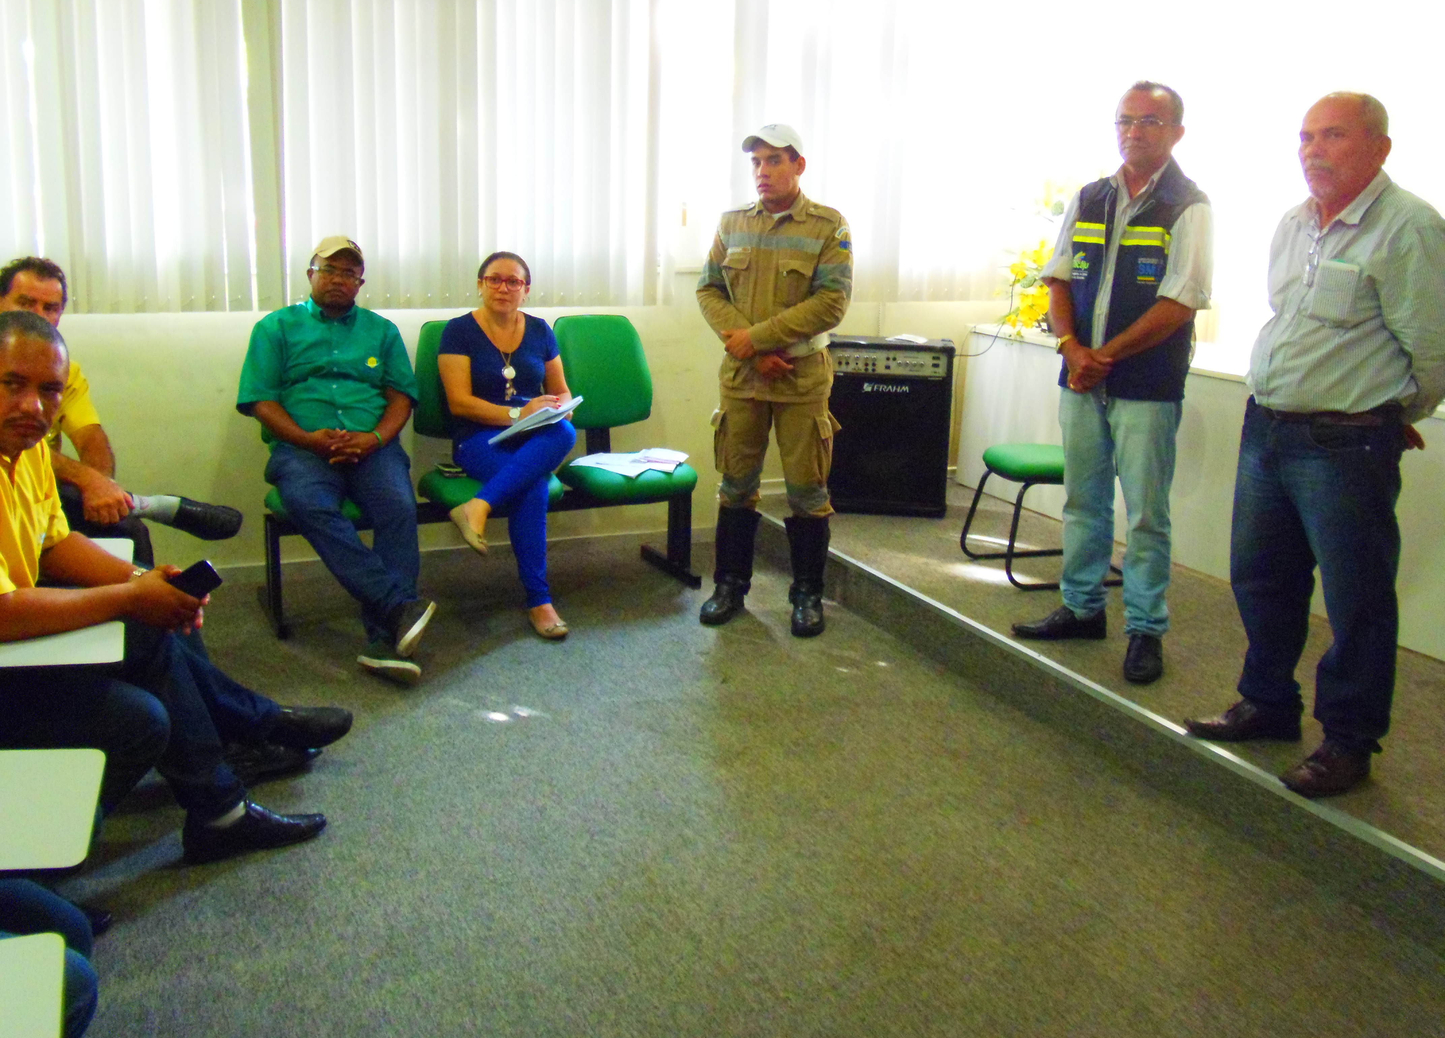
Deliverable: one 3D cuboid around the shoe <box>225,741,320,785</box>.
[{"bbox_3d":[-1.240,0.614,3.355,0.298,0.104,0.109,-8,17,-33],"label":"shoe"}]

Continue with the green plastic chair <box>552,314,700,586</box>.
[{"bbox_3d":[-0.438,-0.269,5.093,0.546,1.003,0.646,-5,16,-24],"label":"green plastic chair"}]

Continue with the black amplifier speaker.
[{"bbox_3d":[0.714,-0.414,5.506,0.546,0.735,0.358,3,14,4],"label":"black amplifier speaker"}]

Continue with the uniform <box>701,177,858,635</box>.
[{"bbox_3d":[0.183,-0.398,4.538,0.576,1.560,0.427,5,15,13],"label":"uniform"}]

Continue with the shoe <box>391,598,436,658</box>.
[{"bbox_3d":[-1.059,0.349,4.123,0.109,0.109,0.288,31,30,-6],"label":"shoe"}]

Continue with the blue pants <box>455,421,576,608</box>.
[{"bbox_3d":[-0.765,-0.058,4.769,0.407,0.616,0.755,-8,17,-33],"label":"blue pants"}]

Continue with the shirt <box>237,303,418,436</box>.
[{"bbox_3d":[-1.435,-0.531,4.539,0.636,0.546,0.358,-6,16,-27],"label":"shirt"}]

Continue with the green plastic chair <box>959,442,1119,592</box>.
[{"bbox_3d":[1.254,-0.223,4.574,0.596,0.854,0.477,-2,15,-13],"label":"green plastic chair"}]

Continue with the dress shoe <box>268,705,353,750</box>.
[{"bbox_3d":[-1.147,0.527,3.376,0.298,0.119,0.109,-7,17,-30],"label":"dress shoe"}]

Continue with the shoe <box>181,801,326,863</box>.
[{"bbox_3d":[-1.120,0.704,2.989,0.318,0.119,0.109,-7,17,-31],"label":"shoe"}]

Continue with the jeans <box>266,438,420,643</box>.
[{"bbox_3d":[-1.345,0.022,4.493,0.517,0.596,0.854,-6,16,-29],"label":"jeans"}]

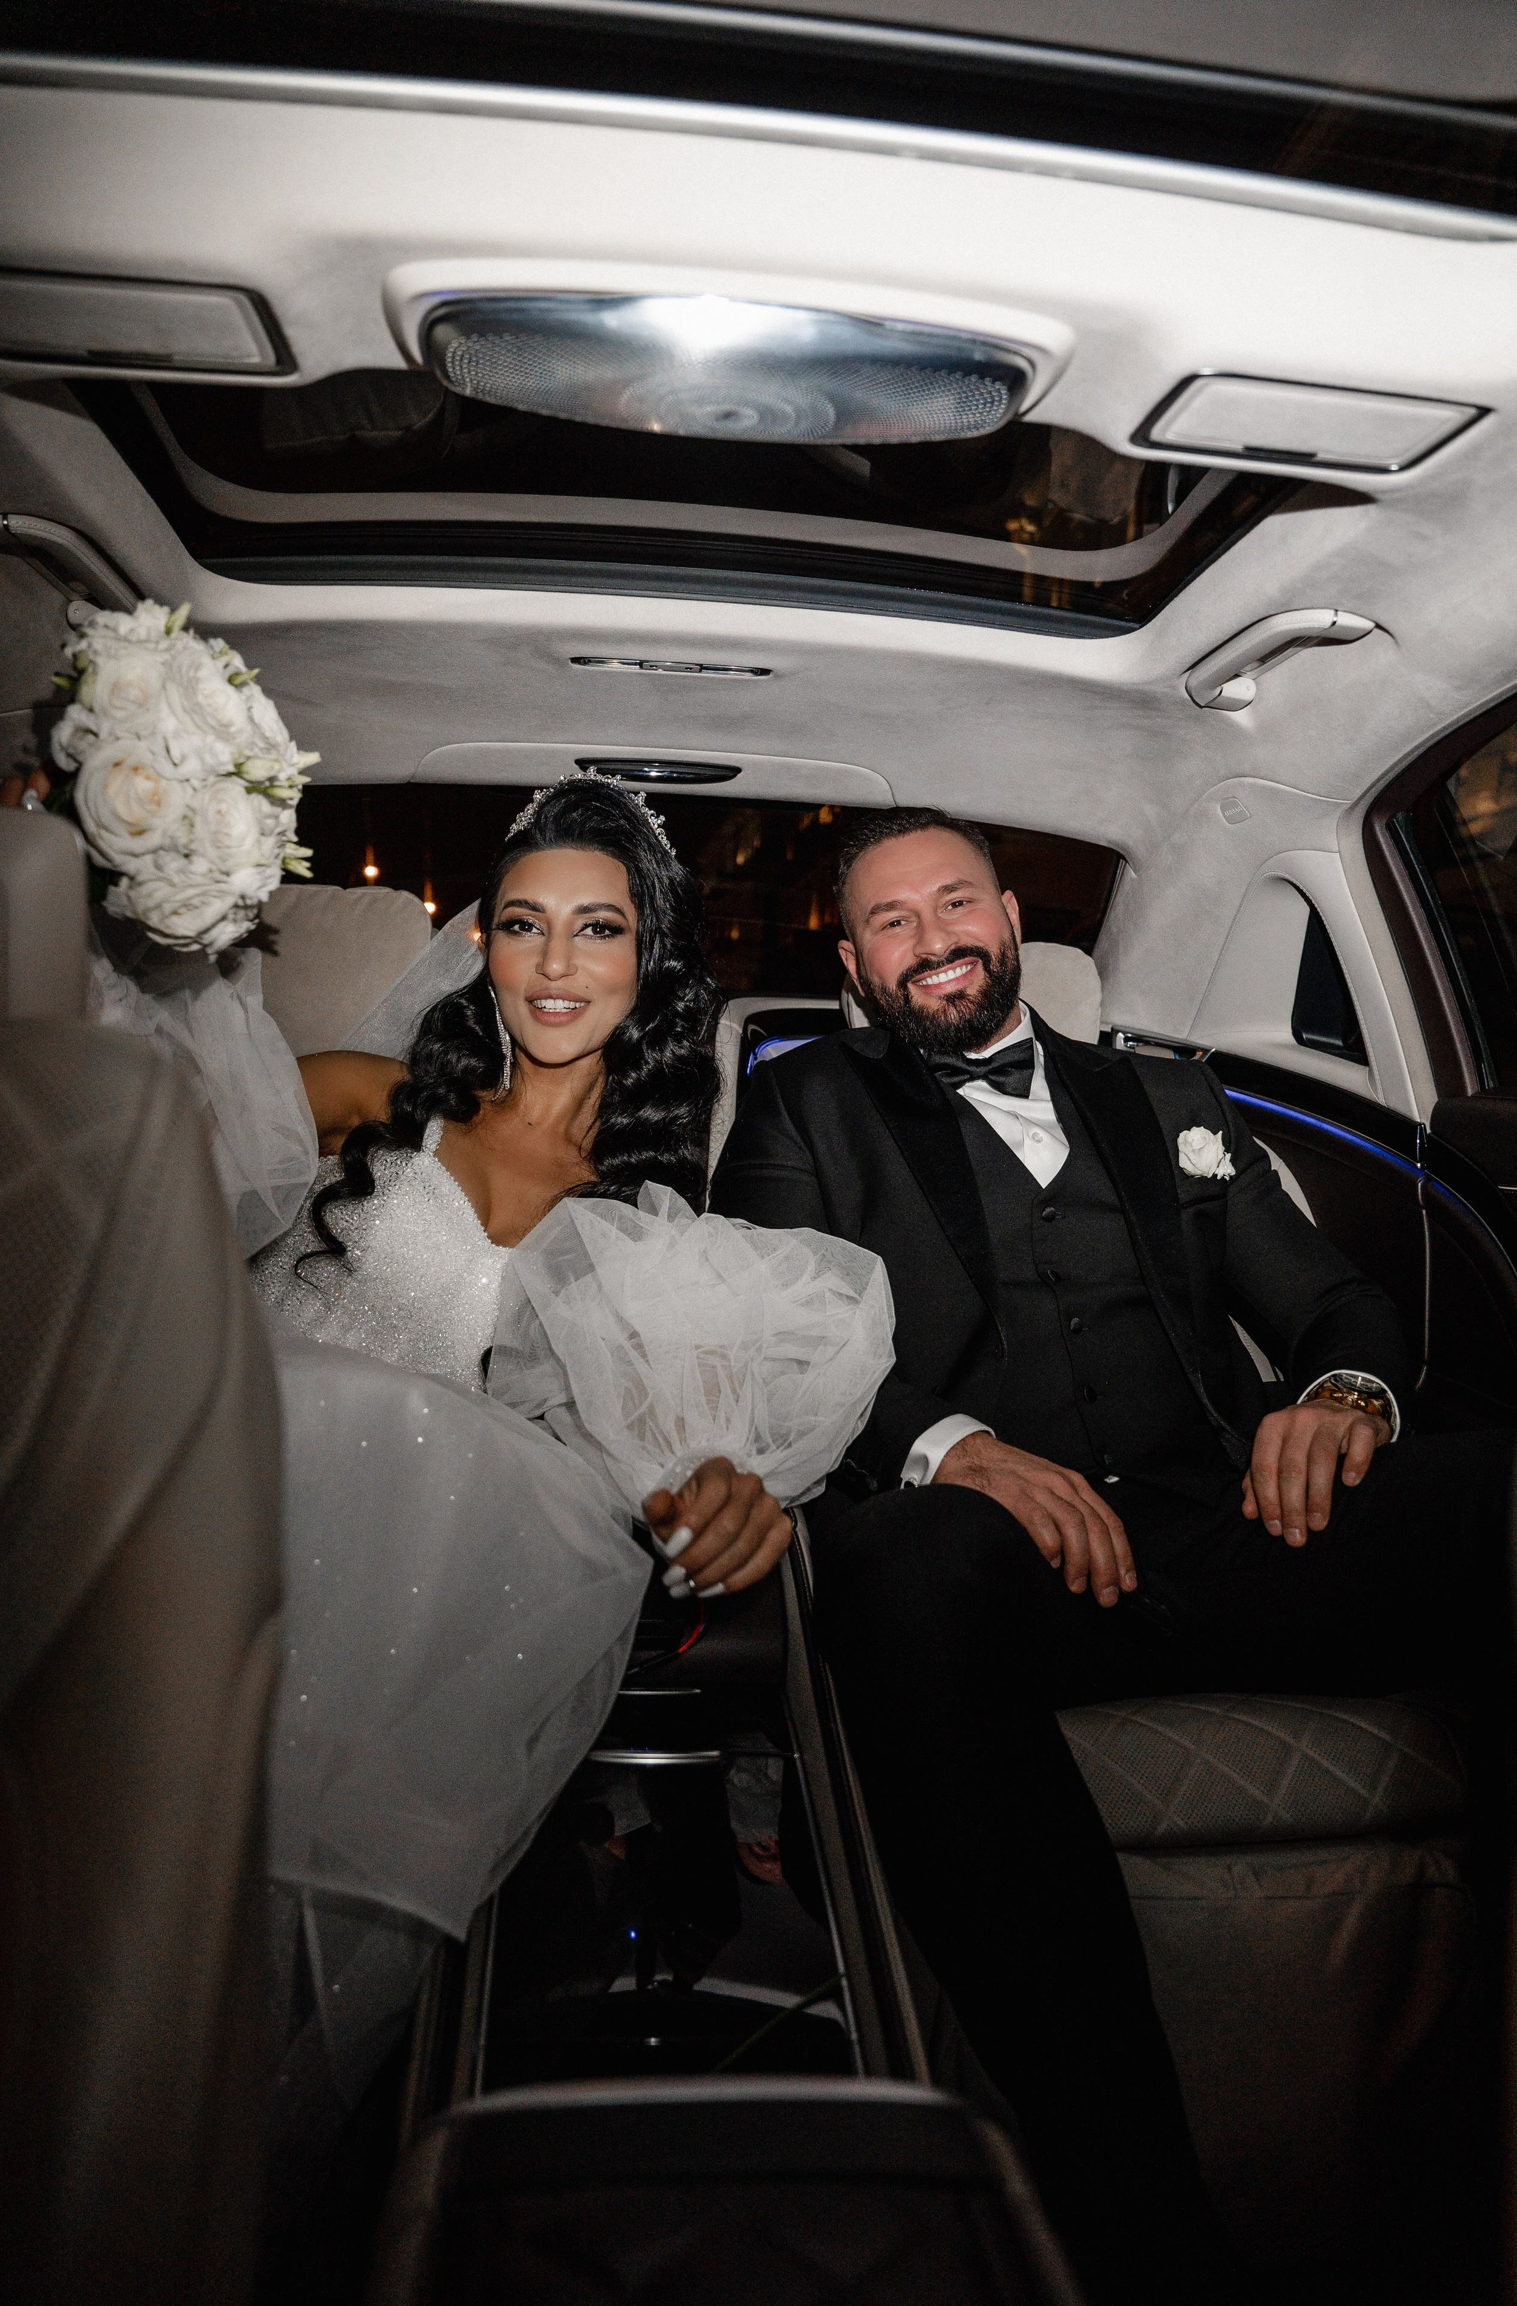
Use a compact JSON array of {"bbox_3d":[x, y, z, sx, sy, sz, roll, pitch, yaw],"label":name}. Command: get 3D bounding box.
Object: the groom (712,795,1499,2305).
[{"bbox_3d":[0.275,0.230,1.320,0.660,1.150,0.900,2,0,2],"label":"groom"}]

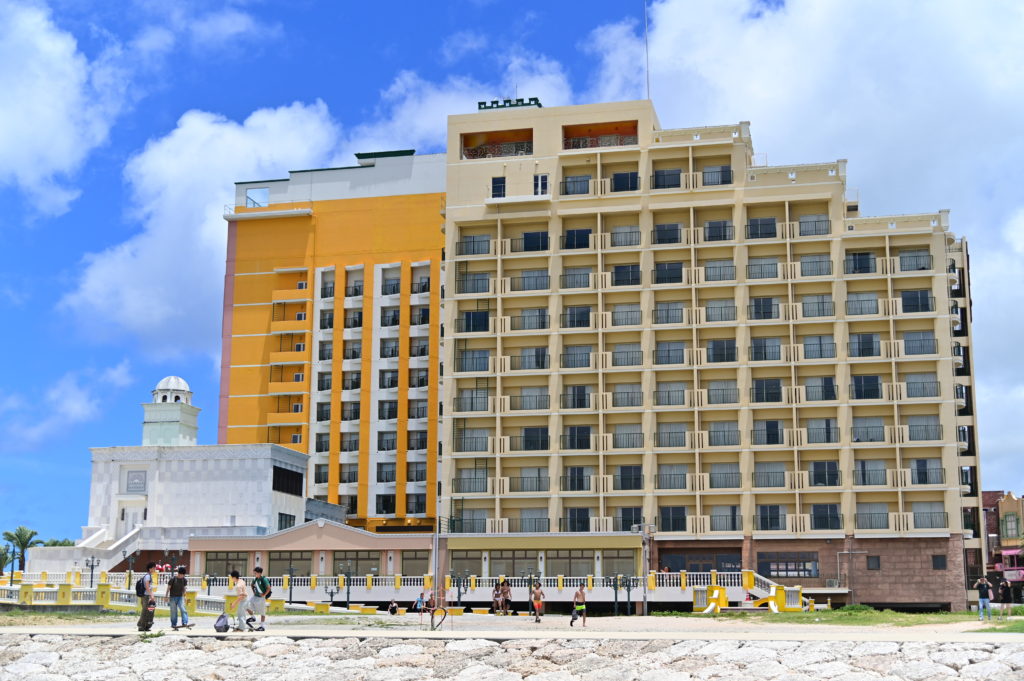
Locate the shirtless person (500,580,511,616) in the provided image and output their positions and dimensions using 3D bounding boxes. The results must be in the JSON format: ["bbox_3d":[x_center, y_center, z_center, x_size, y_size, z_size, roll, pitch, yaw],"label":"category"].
[{"bbox_3d":[-0.274,11.636,61.500,0.500,1.582,0.420,0,-12,0],"label":"shirtless person"}]

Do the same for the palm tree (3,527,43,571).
[{"bbox_3d":[-43.043,19.698,120.597,3.700,6.111,3.700,0,-11,0],"label":"palm tree"}]

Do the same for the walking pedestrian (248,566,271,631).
[{"bbox_3d":[-6.733,6.925,36.565,0.520,1.686,0.520,11,-15,-42],"label":"walking pedestrian"}]

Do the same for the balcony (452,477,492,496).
[{"bbox_3d":[-2.985,11.307,104.153,3.200,1.402,1.300,-2,-12,13],"label":"balcony"}]

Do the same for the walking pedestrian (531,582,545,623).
[{"bbox_3d":[1.067,10.945,57.000,0.600,1.642,0.400,-2,-12,12],"label":"walking pedestrian"}]

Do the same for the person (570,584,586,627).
[{"bbox_3d":[2.460,9.736,50.152,0.480,1.559,0.500,7,-13,-29],"label":"person"}]

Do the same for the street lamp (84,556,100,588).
[{"bbox_3d":[-26.143,15.049,85.304,1.000,3.111,0.600,-2,-12,13],"label":"street lamp"}]

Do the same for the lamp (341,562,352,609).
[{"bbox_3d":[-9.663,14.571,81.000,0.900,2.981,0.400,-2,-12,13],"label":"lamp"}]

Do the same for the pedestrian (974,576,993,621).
[{"bbox_3d":[19.411,10.688,56.300,0.720,1.723,0.480,-4,-12,18],"label":"pedestrian"}]

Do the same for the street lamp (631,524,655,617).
[{"bbox_3d":[7.979,13.990,82.554,1.500,5.670,0.600,-1,-11,6],"label":"street lamp"}]

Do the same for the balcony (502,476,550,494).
[{"bbox_3d":[1.114,10.897,101.620,3.750,1.300,1.400,-2,-12,13],"label":"balcony"}]

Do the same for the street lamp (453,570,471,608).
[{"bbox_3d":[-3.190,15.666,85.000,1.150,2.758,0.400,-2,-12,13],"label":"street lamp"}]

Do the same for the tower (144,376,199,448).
[{"bbox_3d":[-28.652,6.058,115.500,3.600,6.203,3.600,-2,-12,13],"label":"tower"}]

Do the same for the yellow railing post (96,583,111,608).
[{"bbox_3d":[-19.447,12.168,65.101,0.560,1.032,0.560,-2,-12,13],"label":"yellow railing post"}]

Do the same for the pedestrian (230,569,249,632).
[{"bbox_3d":[-7.034,6.782,35.500,0.540,1.547,0.500,2,-12,-6],"label":"pedestrian"}]

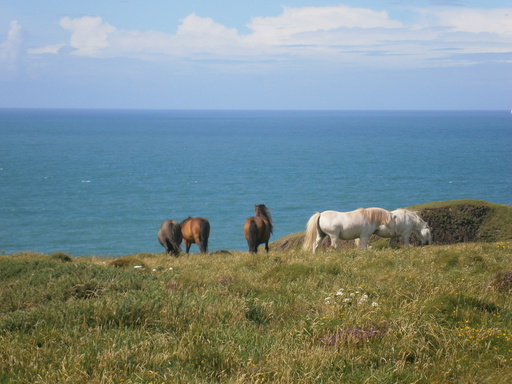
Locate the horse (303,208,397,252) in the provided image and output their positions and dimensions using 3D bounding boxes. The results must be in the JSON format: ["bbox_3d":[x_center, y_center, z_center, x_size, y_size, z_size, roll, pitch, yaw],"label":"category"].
[{"bbox_3d":[2.597,1.083,41.500,2.500,1.278,0.550,0,3,-11],"label":"horse"}]

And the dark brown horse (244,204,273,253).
[{"bbox_3d":[0.089,1.124,44.500,0.570,1.504,1.750,1,3,14],"label":"dark brown horse"}]

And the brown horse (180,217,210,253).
[{"bbox_3d":[-1.951,1.311,44.500,0.550,1.132,1.800,-2,4,-30],"label":"brown horse"}]

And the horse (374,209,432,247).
[{"bbox_3d":[3.946,1.096,43.500,2.300,1.214,0.550,0,3,-7],"label":"horse"}]

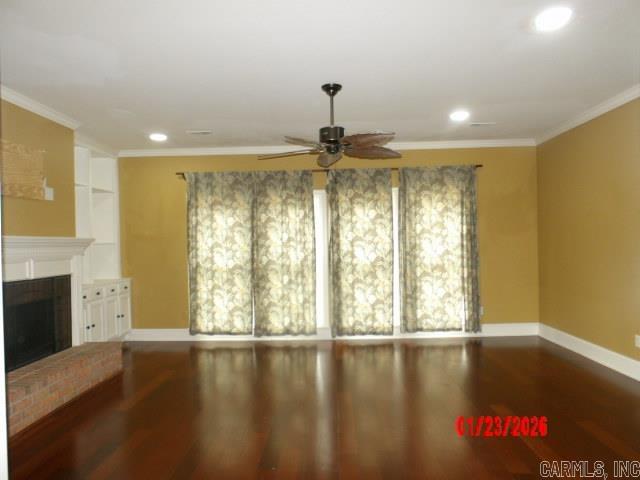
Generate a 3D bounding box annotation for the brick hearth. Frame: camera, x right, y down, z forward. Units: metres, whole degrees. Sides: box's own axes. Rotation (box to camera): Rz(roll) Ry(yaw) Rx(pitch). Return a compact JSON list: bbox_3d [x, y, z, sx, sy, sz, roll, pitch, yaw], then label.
[{"bbox_3d":[-2.365,1.246,3.833,0.449,0.292,1.823,-1,-1,2],"label":"brick hearth"}]

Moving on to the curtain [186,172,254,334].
[{"bbox_3d":[-1.374,0.184,6.105,0.923,2.228,0.107,-1,-1,2],"label":"curtain"}]

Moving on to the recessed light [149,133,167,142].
[{"bbox_3d":[-2.004,-1.272,5.506,0.200,0.039,0.200,-1,-1,2],"label":"recessed light"}]

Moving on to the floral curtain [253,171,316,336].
[{"bbox_3d":[-0.484,0.183,6.073,0.872,2.257,0.107,-1,-1,2],"label":"floral curtain"}]

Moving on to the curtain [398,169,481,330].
[{"bbox_3d":[1.617,0.130,5.999,1.105,2.236,0.107,-1,-1,2],"label":"curtain"}]

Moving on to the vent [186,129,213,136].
[{"bbox_3d":[-1.448,-1.281,5.330,0.312,0.024,0.195,-1,-1,2],"label":"vent"}]

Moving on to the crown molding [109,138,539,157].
[{"bbox_3d":[0.045,-1.264,6.124,5.792,0.090,0.088,-1,-1,2],"label":"crown molding"}]

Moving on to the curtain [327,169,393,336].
[{"bbox_3d":[0.543,0.168,6.037,0.882,2.271,0.107,-1,-1,2],"label":"curtain"}]

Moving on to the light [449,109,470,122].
[{"bbox_3d":[1.521,-1.352,4.838,0.200,0.039,0.200,-1,-1,2],"label":"light"}]

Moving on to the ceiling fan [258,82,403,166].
[{"bbox_3d":[0.108,-1.031,3.900,1.345,0.605,1.336,-1,-1,2],"label":"ceiling fan"}]

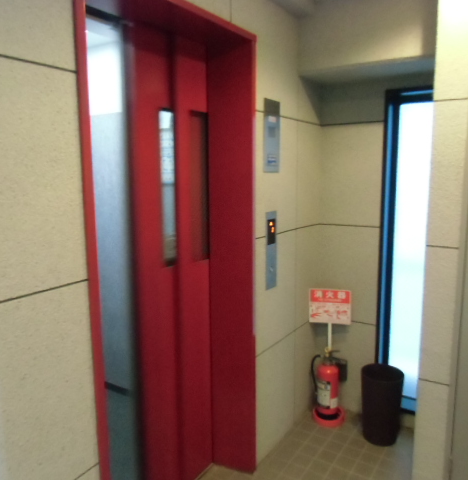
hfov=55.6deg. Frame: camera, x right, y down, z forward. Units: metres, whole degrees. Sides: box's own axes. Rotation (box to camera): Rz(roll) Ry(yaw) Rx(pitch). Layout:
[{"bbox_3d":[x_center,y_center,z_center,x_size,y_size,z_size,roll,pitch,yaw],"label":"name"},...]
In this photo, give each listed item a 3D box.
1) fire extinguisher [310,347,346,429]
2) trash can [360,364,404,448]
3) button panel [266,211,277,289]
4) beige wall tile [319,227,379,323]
[{"bbox_3d":[0.593,0.890,2.755,0.221,0.469,0.199,5,9,33],"label":"fire extinguisher"},{"bbox_3d":[0.852,0.953,2.558,0.232,0.394,0.232,0,8,0],"label":"trash can"},{"bbox_3d":[0.199,0.056,2.261,0.015,0.396,0.107,5,9,33],"label":"button panel"},{"bbox_3d":[0.697,0.208,2.723,0.382,0.590,0.020,5,9,33],"label":"beige wall tile"}]

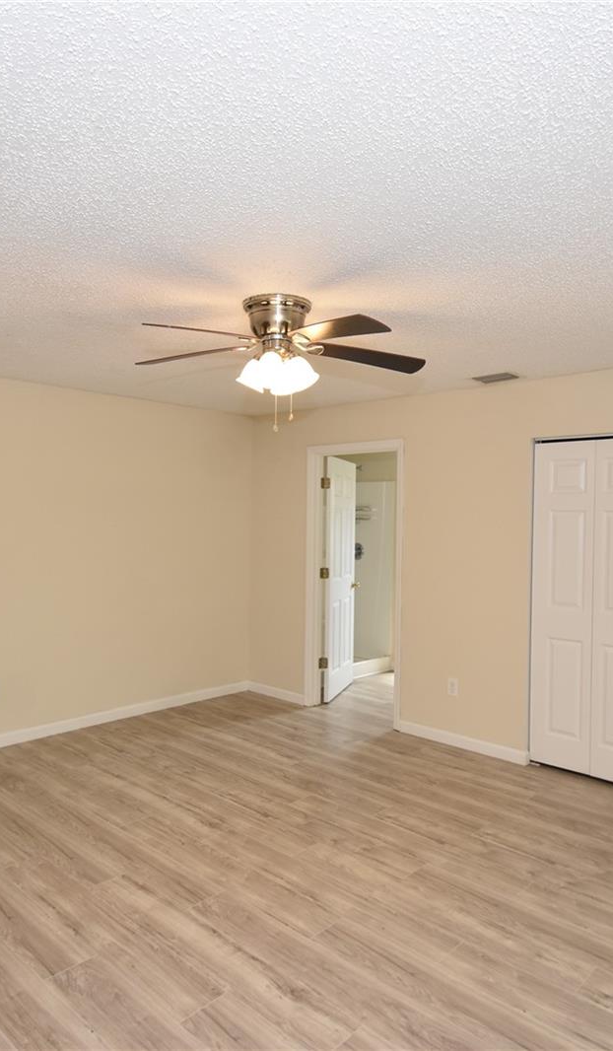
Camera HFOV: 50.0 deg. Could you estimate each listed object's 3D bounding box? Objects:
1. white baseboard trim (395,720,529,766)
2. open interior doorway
[{"bbox_3d":[1.038,1.467,4.461,0.948,0.085,0.015,1,1,41],"label":"white baseboard trim"},{"bbox_3d":[0.389,0.432,5.119,0.926,2.122,0.140,1,1,41],"label":"open interior doorway"}]

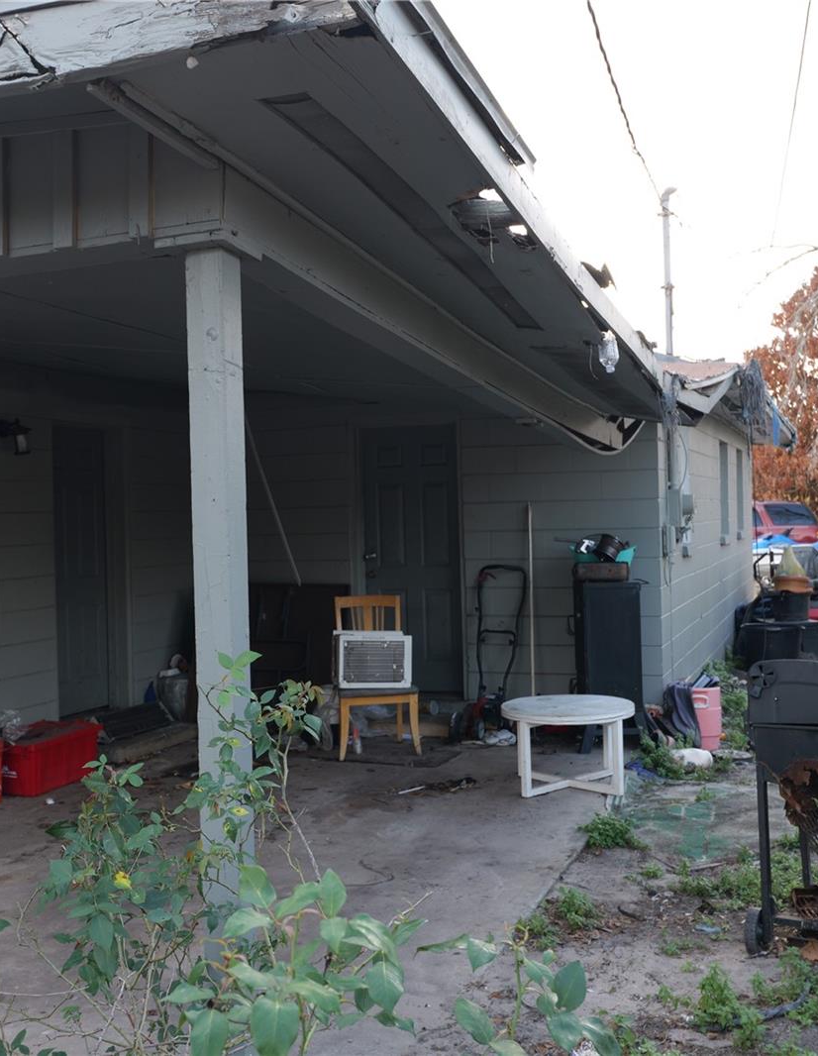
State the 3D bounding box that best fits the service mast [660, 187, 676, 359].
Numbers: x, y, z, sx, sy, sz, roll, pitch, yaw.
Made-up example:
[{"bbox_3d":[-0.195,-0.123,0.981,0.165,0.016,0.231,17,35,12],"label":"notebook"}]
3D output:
[{"bbox_3d":[1.839,-1.795,8.702,0.120,1.190,0.100,-1,1,20],"label":"service mast"}]

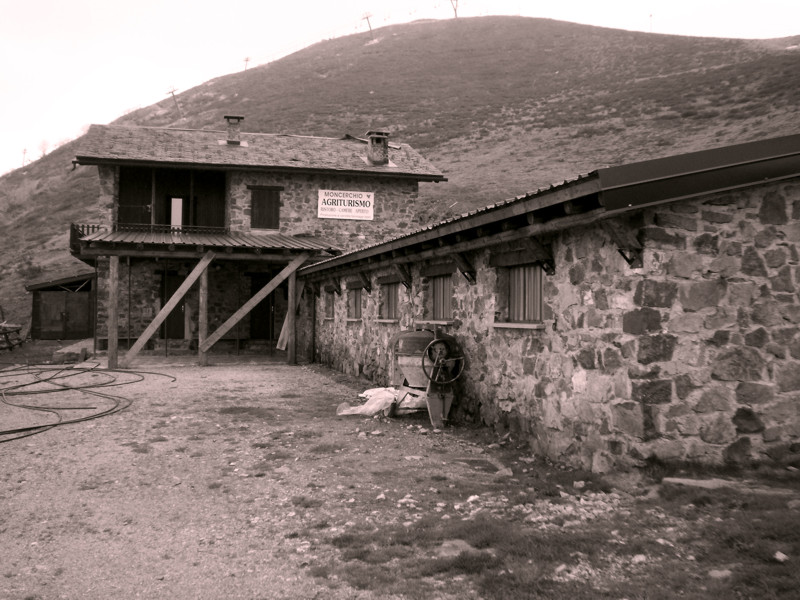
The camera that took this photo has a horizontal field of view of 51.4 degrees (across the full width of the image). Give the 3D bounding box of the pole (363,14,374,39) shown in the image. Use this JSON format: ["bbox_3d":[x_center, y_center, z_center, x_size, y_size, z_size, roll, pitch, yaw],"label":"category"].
[{"bbox_3d":[-7.885,-69.989,213.692,2.600,7.400,0.600,-16,-3,21],"label":"pole"}]

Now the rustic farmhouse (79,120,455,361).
[{"bbox_3d":[-5.109,-2.366,30.462,12.450,8.950,13.000,1,-1,-15],"label":"rustic farmhouse"}]

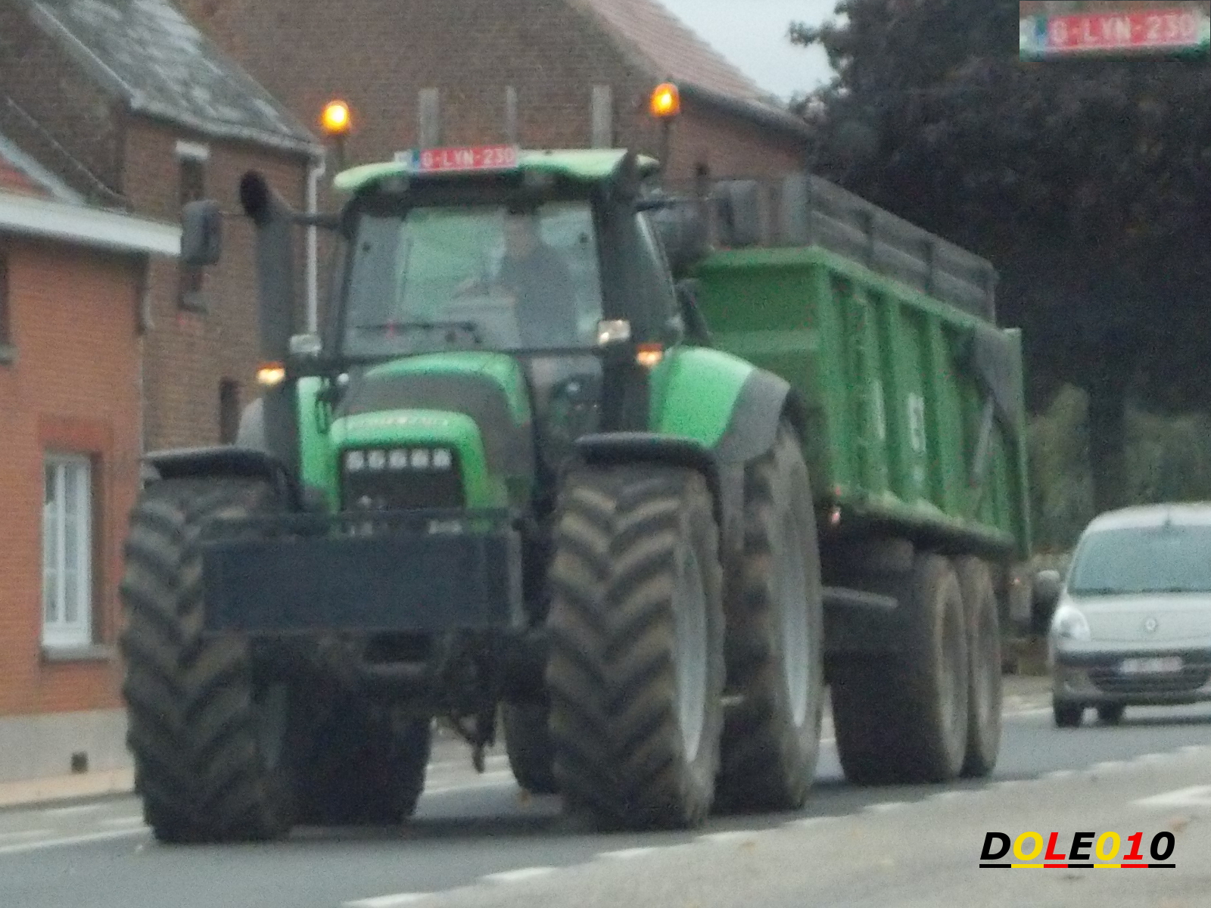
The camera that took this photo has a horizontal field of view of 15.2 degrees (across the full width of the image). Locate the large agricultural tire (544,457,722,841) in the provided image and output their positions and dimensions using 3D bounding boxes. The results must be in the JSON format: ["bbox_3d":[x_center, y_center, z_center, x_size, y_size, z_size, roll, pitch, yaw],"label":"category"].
[{"bbox_3d":[0.132,0.832,19.550,0.520,1.570,1.570,-2,-2,11],"label":"large agricultural tire"}]

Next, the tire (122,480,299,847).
[{"bbox_3d":[-1.729,0.903,19.950,0.520,1.570,1.570,-2,-2,11],"label":"tire"}]

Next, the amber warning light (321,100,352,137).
[{"bbox_3d":[-1.291,-1.614,21.850,0.145,0.175,0.145,-2,-2,0],"label":"amber warning light"}]

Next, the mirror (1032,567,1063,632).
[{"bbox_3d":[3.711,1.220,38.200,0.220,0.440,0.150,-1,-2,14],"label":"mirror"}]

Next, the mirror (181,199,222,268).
[{"bbox_3d":[-1.890,-1.037,21.300,0.180,0.310,0.100,-2,-2,12],"label":"mirror"}]

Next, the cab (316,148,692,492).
[{"bbox_3d":[-0.494,-0.603,21.700,1.550,1.700,1.650,-2,-2,12],"label":"cab"}]

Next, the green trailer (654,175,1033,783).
[{"bbox_3d":[0.777,0.322,27.796,2.500,3.400,7.200,-2,-2,14],"label":"green trailer"}]

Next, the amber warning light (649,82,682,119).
[{"bbox_3d":[0.284,-1.668,21.500,0.145,0.175,0.145,-2,-2,0],"label":"amber warning light"}]

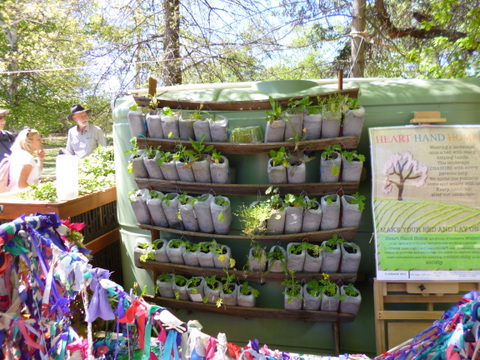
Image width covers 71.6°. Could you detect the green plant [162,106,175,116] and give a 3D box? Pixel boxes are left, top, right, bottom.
[{"bbox_3d":[-0.394,-0.377,1.836,0.058,0.050,0.058,0,4,11],"label":"green plant"}]

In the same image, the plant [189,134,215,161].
[{"bbox_3d":[-0.222,-0.192,1.942,0.111,0.143,0.135,2,9,12],"label":"plant"}]

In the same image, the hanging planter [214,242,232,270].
[{"bbox_3d":[-0.108,0.463,2.023,0.100,0.139,0.100,-1,6,10],"label":"hanging planter"}]

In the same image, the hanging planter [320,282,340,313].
[{"bbox_3d":[0.470,0.610,1.734,0.089,0.142,0.089,0,4,11],"label":"hanging planter"}]

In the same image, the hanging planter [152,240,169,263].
[{"bbox_3d":[-0.485,0.450,2.089,0.100,0.141,0.100,-2,6,10],"label":"hanging planter"}]

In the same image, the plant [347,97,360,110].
[{"bbox_3d":[0.612,-0.413,1.795,0.080,0.080,0.075,1,7,10],"label":"plant"}]

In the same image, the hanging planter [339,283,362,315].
[{"bbox_3d":[0.673,0.722,2.037,0.118,0.148,0.100,2,7,12],"label":"hanging planter"}]

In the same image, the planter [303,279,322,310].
[{"bbox_3d":[0.380,0.605,1.751,0.092,0.142,0.092,0,4,11],"label":"planter"}]

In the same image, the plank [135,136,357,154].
[{"bbox_3d":[0.027,-0.191,1.853,1.200,0.090,0.080,0,8,7],"label":"plank"}]

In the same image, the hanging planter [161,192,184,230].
[{"bbox_3d":[-0.405,0.199,2.052,0.100,0.212,0.100,-4,6,11],"label":"hanging planter"}]

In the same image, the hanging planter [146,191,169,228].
[{"bbox_3d":[-0.487,0.181,1.973,0.092,0.200,0.100,1,8,9],"label":"hanging planter"}]

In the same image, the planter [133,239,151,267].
[{"bbox_3d":[-0.594,0.436,2.011,0.088,0.150,0.100,1,8,9],"label":"planter"}]

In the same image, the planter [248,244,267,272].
[{"bbox_3d":[0.100,0.450,1.891,0.095,0.134,0.095,1,9,10],"label":"planter"}]

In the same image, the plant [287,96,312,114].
[{"bbox_3d":[0.327,-0.409,1.838,0.134,0.087,0.125,1,9,9],"label":"plant"}]

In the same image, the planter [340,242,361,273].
[{"bbox_3d":[0.616,0.445,1.862,0.095,0.165,0.100,0,8,4],"label":"planter"}]

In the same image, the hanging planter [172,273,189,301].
[{"bbox_3d":[-0.352,0.639,1.976,0.093,0.119,0.095,-1,8,11],"label":"hanging planter"}]

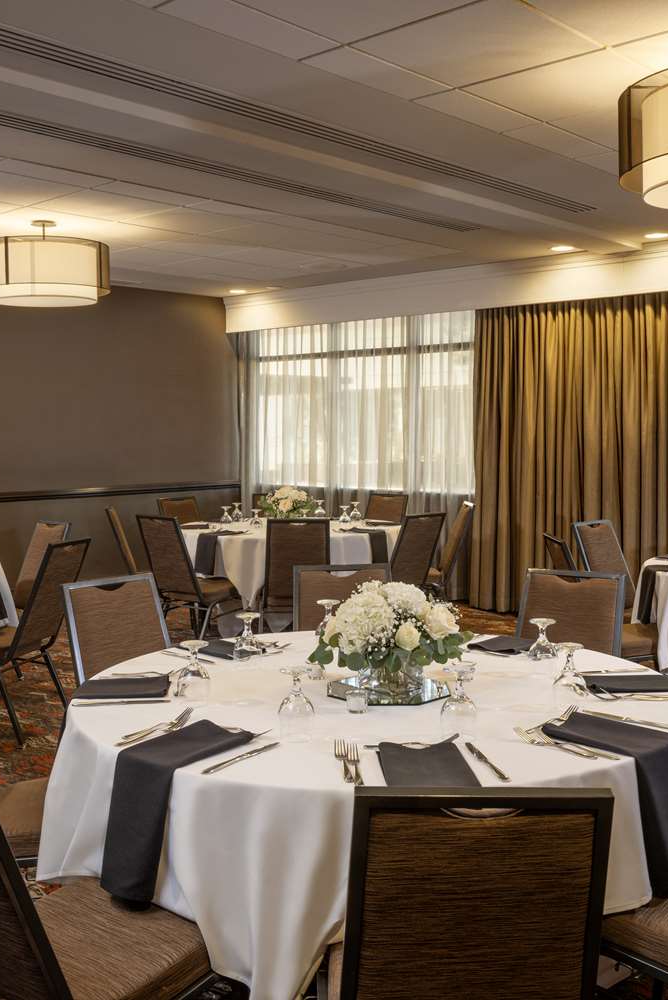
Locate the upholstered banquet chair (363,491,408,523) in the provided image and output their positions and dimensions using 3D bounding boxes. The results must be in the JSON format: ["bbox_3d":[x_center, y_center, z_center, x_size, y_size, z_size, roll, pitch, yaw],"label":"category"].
[{"bbox_3d":[0.254,0.422,7.666,0.450,0.900,0.610,3,5,37],"label":"upholstered banquet chair"}]

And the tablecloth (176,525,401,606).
[{"bbox_3d":[-0.322,0.552,7.029,1.640,0.770,1.640,0,4,0],"label":"tablecloth"}]

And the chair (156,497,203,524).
[{"bbox_3d":[-0.971,0.437,7.458,0.610,0.900,0.450,4,6,42],"label":"chair"}]

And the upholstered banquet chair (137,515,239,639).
[{"bbox_3d":[-0.866,0.530,6.151,0.450,0.900,0.610,3,5,40],"label":"upholstered banquet chair"}]

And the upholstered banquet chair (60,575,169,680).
[{"bbox_3d":[-0.559,0.738,3.241,0.604,0.909,0.462,4,6,41],"label":"upholstered banquet chair"}]

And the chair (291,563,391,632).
[{"bbox_3d":[0.046,0.739,3.590,0.450,0.930,0.620,0,4,-4],"label":"chair"}]

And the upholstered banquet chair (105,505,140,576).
[{"bbox_3d":[-1.218,0.502,6.721,0.604,0.909,0.462,-1,4,-11],"label":"upholstered banquet chair"}]

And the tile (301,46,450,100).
[{"bbox_3d":[0.176,-1.562,3.664,0.220,0.020,0.610,3,5,44],"label":"tile"}]

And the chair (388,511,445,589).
[{"bbox_3d":[0.352,0.531,6.270,0.462,0.909,0.604,-4,6,-44],"label":"chair"}]

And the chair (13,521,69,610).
[{"bbox_3d":[-1.824,0.605,5.502,0.620,0.930,0.450,-3,5,-42],"label":"chair"}]

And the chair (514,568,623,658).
[{"bbox_3d":[0.738,0.730,3.358,0.450,0.900,0.610,2,5,27],"label":"chair"}]

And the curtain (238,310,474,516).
[{"bbox_3d":[0.099,-0.424,9.271,2.960,2.450,0.120,3,5,44],"label":"curtain"}]

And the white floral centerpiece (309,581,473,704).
[{"bbox_3d":[0.153,0.360,2.680,0.430,0.290,0.410,0,4,0],"label":"white floral centerpiece"}]

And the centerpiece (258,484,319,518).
[{"bbox_3d":[-0.318,0.040,6.964,0.420,0.290,0.400,0,4,0],"label":"centerpiece"}]

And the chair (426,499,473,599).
[{"bbox_3d":[0.662,0.484,6.951,0.604,0.909,0.462,0,4,0],"label":"chair"}]

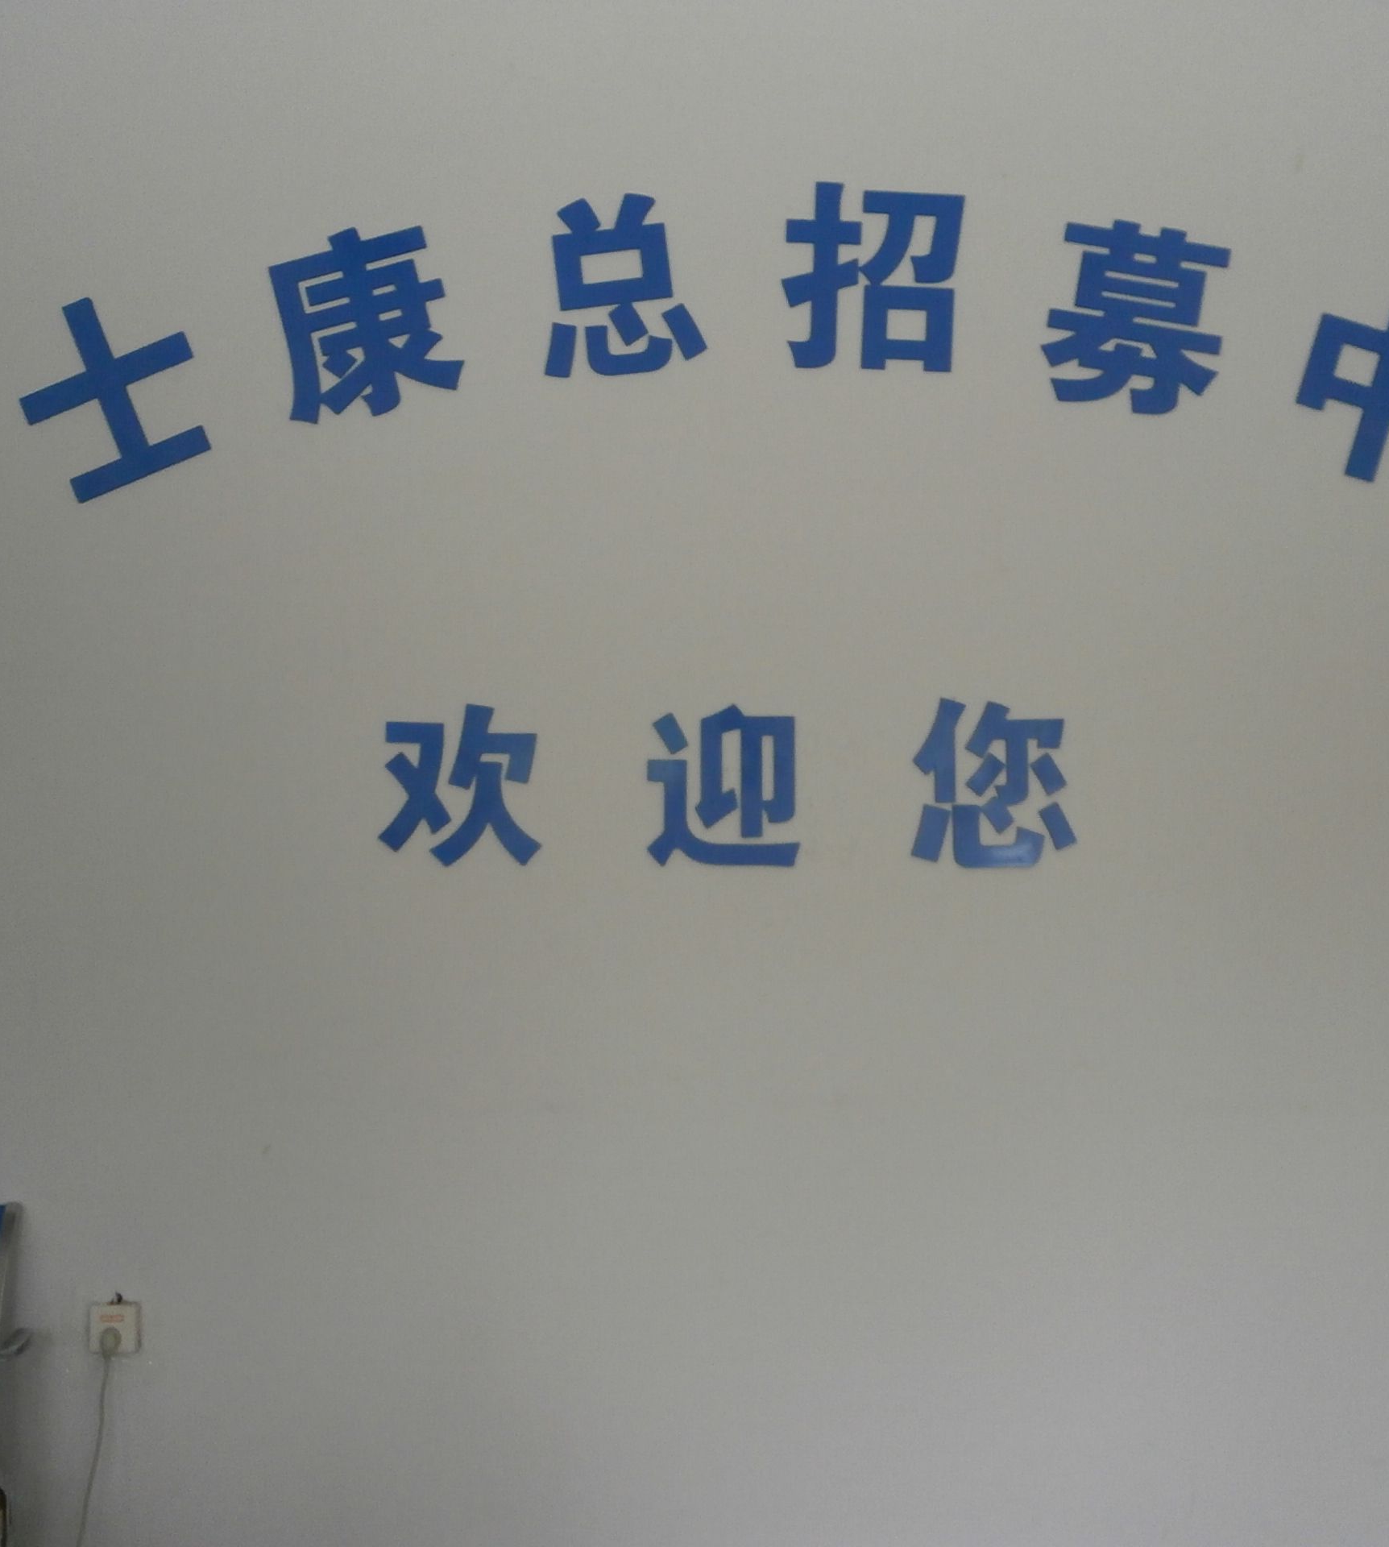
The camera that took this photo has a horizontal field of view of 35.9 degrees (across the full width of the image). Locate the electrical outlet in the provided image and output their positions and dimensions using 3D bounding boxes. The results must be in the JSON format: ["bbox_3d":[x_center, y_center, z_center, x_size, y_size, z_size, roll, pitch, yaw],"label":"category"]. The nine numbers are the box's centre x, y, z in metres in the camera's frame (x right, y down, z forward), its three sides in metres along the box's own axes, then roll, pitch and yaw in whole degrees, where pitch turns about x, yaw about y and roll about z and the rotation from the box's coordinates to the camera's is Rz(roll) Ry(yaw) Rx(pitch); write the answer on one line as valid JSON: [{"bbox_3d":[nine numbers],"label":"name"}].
[{"bbox_3d":[-0.987,0.942,3.650,0.087,0.087,0.015,0,-1,0],"label":"electrical outlet"}]

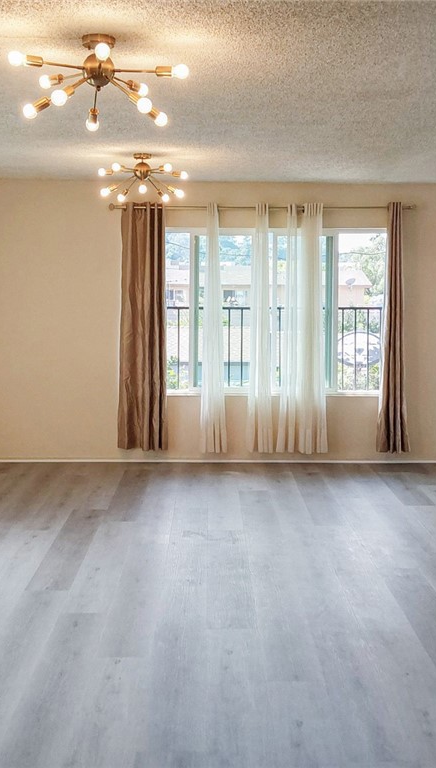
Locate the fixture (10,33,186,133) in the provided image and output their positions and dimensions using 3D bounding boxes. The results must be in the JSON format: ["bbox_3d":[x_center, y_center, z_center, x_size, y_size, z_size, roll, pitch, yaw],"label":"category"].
[{"bbox_3d":[-0.440,-1.116,3.060,0.640,0.310,0.640,0,5,0],"label":"fixture"}]

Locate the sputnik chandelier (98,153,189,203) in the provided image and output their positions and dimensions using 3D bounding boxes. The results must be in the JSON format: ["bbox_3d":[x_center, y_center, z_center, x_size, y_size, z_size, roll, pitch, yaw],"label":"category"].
[{"bbox_3d":[-0.523,-1.451,5.820,0.640,0.315,0.640,0,5,0],"label":"sputnik chandelier"}]

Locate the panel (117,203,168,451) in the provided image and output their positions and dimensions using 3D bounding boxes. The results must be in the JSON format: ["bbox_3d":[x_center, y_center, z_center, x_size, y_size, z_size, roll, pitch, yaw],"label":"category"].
[{"bbox_3d":[-0.643,-0.489,7.050,0.440,2.120,0.120,0,5,0],"label":"panel"}]

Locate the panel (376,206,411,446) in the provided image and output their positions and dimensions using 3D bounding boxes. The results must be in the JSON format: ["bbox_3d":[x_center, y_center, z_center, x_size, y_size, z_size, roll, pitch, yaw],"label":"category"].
[{"bbox_3d":[1.498,-0.491,7.070,0.280,2.130,0.120,0,5,0],"label":"panel"}]

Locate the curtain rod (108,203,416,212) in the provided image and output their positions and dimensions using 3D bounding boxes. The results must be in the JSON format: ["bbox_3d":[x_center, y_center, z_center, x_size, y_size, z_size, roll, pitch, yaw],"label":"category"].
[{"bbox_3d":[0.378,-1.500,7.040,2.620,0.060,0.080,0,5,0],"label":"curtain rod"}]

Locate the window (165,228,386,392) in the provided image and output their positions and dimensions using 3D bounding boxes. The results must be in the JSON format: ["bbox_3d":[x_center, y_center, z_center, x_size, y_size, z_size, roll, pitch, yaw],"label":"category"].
[{"bbox_3d":[0.488,-0.626,7.150,2.050,1.430,0.110,0,5,0],"label":"window"}]

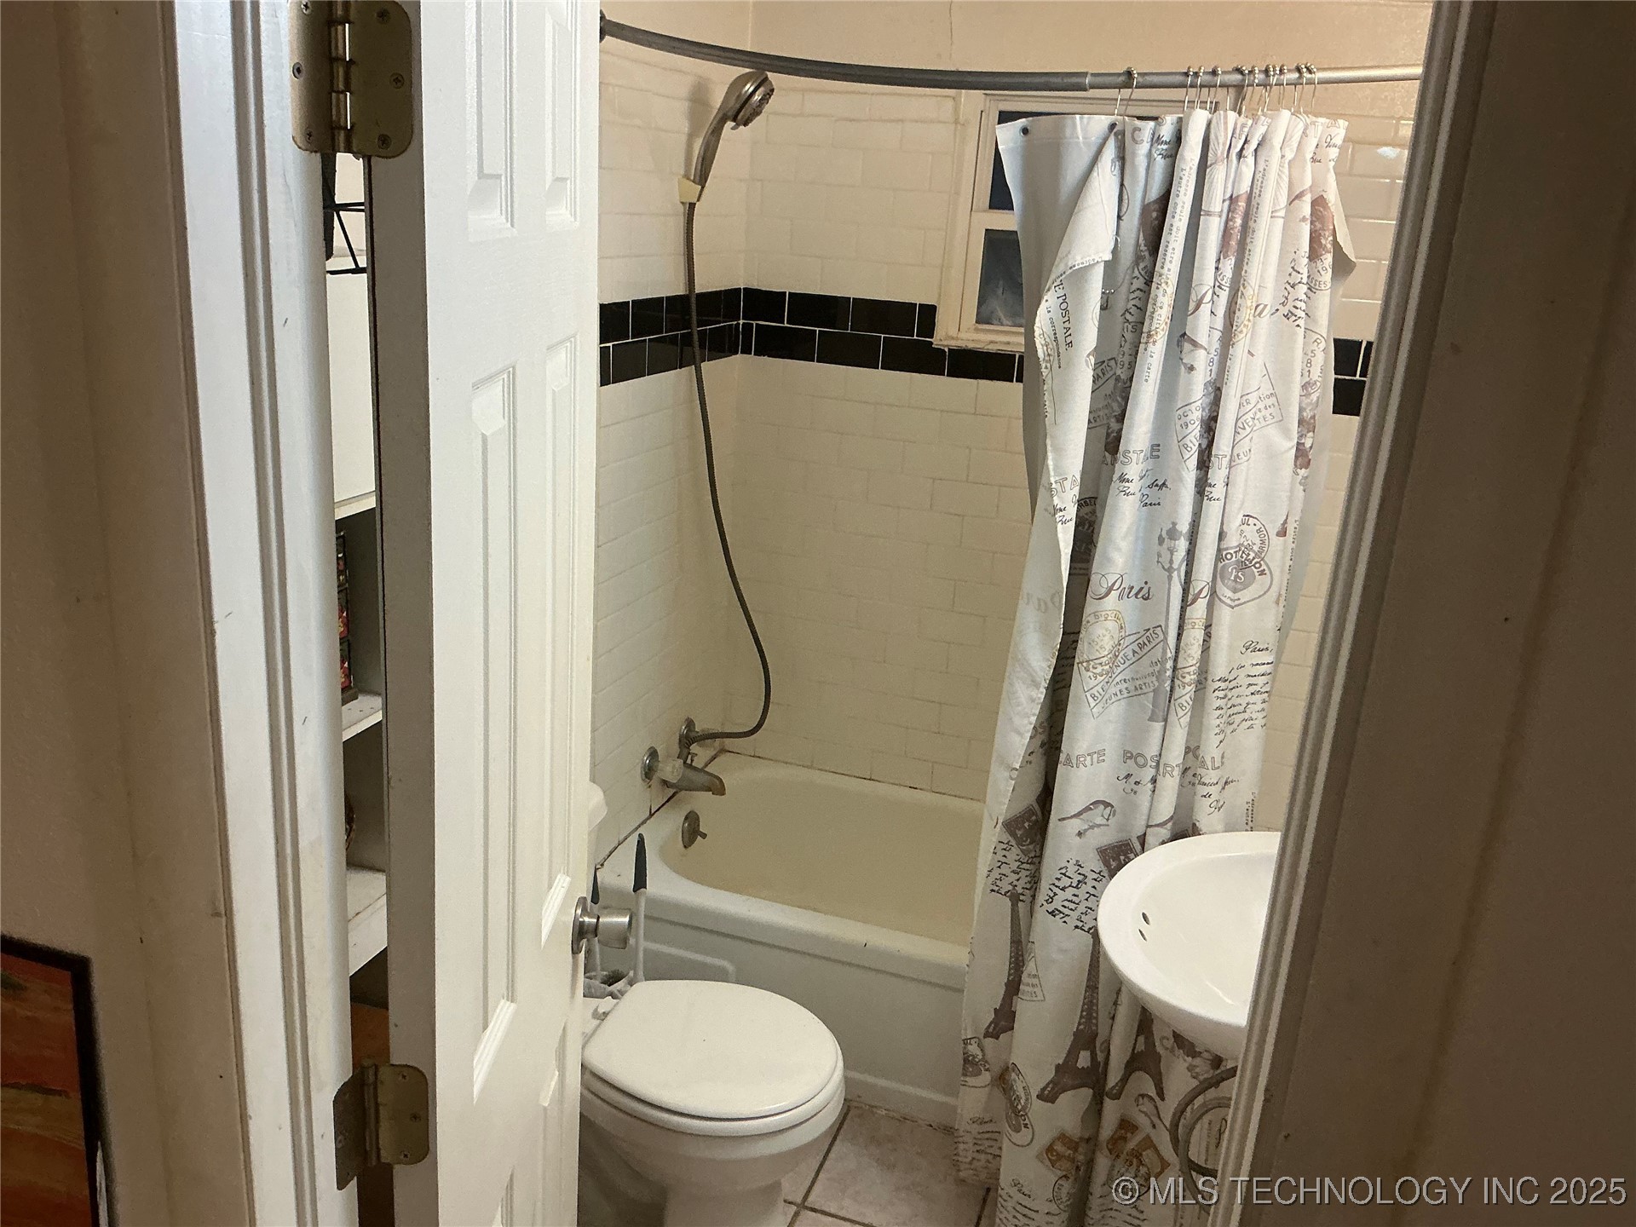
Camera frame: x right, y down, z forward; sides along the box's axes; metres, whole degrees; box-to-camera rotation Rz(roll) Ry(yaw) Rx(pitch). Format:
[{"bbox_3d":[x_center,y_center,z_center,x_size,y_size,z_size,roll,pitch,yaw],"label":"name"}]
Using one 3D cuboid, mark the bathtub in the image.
[{"bbox_3d":[0.343,0.742,2.938,1.520,0.368,0.760,9,18,16],"label":"bathtub"}]

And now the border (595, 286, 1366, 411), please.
[{"bbox_3d":[0.426,-0.475,2.568,1.510,0.158,0.760,9,18,16],"label":"border"}]

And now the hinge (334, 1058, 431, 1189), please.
[{"bbox_3d":[-0.327,0.391,0.994,0.052,0.091,0.051,6,17,6],"label":"hinge"}]

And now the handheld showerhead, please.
[{"bbox_3d":[-0.180,-0.942,2.607,0.100,0.275,0.090,30,22,3],"label":"handheld showerhead"}]

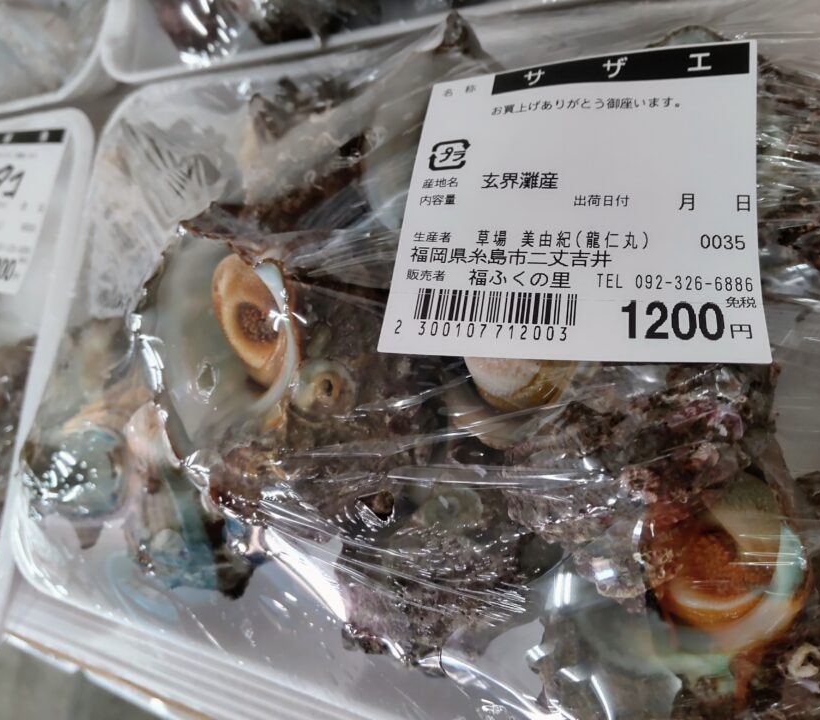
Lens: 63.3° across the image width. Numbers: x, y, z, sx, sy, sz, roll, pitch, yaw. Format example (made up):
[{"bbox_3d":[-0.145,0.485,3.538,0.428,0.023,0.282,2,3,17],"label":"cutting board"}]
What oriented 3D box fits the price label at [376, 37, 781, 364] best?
[{"bbox_3d":[0.025,-0.026,0.106,0.055,0.003,0.056,1,66,21],"label":"price label"}]

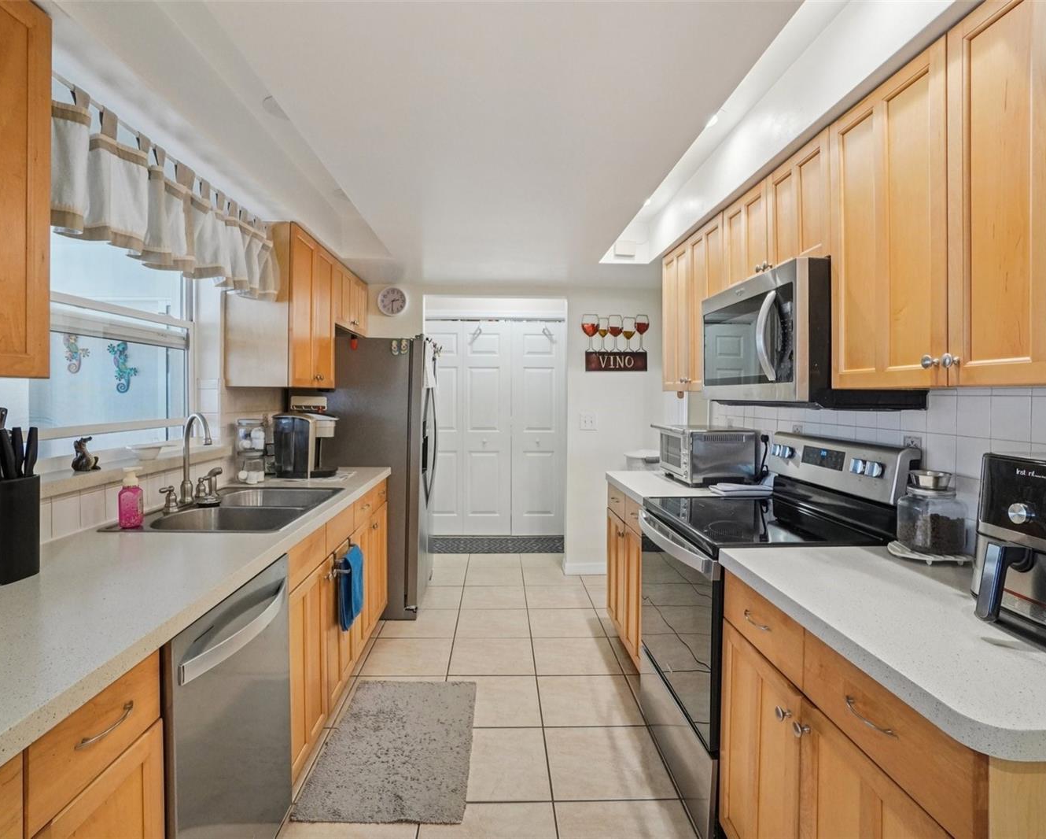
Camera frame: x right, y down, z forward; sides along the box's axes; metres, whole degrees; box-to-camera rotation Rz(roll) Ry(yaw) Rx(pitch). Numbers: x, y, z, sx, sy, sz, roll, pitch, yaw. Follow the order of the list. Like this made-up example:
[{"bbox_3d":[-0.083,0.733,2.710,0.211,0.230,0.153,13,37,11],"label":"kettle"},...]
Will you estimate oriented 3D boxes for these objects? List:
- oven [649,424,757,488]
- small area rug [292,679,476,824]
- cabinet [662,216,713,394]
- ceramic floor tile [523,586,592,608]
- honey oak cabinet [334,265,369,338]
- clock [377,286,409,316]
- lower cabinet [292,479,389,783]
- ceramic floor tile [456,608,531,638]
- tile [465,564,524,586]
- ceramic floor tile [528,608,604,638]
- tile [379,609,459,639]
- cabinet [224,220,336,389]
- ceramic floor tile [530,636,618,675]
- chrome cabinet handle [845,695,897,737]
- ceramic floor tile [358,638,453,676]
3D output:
[{"bbox_3d":[1.020,0.198,2.918,0.395,0.277,0.425,1,3,-7],"label":"oven"},{"bbox_3d":[-0.484,1.259,2.088,0.550,0.020,0.820,0,2,-2],"label":"small area rug"},{"bbox_3d":[0.980,-0.519,2.622,0.325,0.762,0.800,0,2,-2],"label":"cabinet"},{"bbox_3d":[0.234,1.204,3.548,0.426,0.010,0.394,1,2,-3],"label":"ceramic floor tile"},{"bbox_3d":[-1.255,-0.760,3.392,0.315,0.370,0.754,1,2,-3],"label":"honey oak cabinet"},{"bbox_3d":[-0.956,-0.872,3.860,0.245,0.245,0.040,0,2,-2],"label":"clock"},{"bbox_3d":[-1.063,0.745,2.351,0.599,0.792,1.446,1,2,-3],"label":"lower cabinet"},{"bbox_3d":[-0.172,1.215,3.126,0.425,0.010,0.386,1,3,-3],"label":"ceramic floor tile"},{"bbox_3d":[-0.214,1.181,3.925,0.426,0.010,0.394,1,2,-3],"label":"tile"},{"bbox_3d":[0.259,1.231,3.180,0.432,0.010,0.403,0,2,-2],"label":"ceramic floor tile"},{"bbox_3d":[-0.606,1.211,3.110,0.426,0.010,0.394,1,2,-3],"label":"tile"},{"bbox_3d":[-1.268,-0.564,2.832,0.305,0.775,0.710,1,3,-3],"label":"cabinet"},{"bbox_3d":[0.276,1.244,2.754,0.425,0.010,0.386,1,3,-3],"label":"ceramic floor tile"},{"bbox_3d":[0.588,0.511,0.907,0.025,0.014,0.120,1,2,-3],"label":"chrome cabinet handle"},{"bbox_3d":[-0.584,1.227,2.714,0.425,0.010,0.386,1,3,-3],"label":"ceramic floor tile"}]

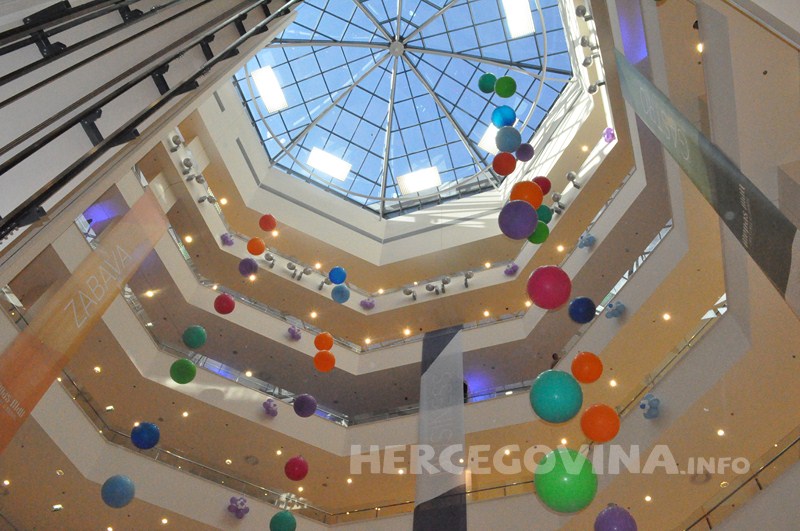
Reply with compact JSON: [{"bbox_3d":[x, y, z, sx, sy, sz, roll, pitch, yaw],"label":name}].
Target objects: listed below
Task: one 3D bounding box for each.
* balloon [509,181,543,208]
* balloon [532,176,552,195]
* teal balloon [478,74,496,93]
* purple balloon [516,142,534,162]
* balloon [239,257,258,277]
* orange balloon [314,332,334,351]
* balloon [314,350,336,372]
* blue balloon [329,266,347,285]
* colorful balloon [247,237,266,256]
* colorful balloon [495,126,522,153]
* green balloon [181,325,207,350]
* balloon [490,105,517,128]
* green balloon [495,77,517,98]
[{"bbox_3d":[3.070,-1.644,14.480,0.795,0.827,0.795,2,-56,3],"label":"balloon"},{"bbox_3d":[5.615,-3.157,23.732,0.733,0.733,0.733,2,-57,3],"label":"balloon"},{"bbox_3d":[3.502,-7.242,23.840,0.764,0.795,0.764,2,-56,3],"label":"teal balloon"},{"bbox_3d":[5.362,-4.841,25.700,0.747,0.747,0.747,2,-57,3],"label":"purple balloon"},{"bbox_3d":[-6.332,0.096,25.040,0.790,0.822,0.790,2,-56,3],"label":"balloon"},{"bbox_3d":[-2.932,2.952,23.107,0.734,0.734,0.734,2,-57,3],"label":"orange balloon"},{"bbox_3d":[-2.830,3.632,22.640,0.812,0.845,0.812,2,-56,3],"label":"balloon"},{"bbox_3d":[-2.819,0.464,27.280,0.811,0.843,0.811,2,-56,3],"label":"blue balloon"},{"bbox_3d":[-5.962,-0.786,24.870,0.739,0.739,0.739,2,-57,3],"label":"colorful balloon"},{"bbox_3d":[3.260,-3.754,17.920,0.778,0.809,0.778,2,-56,3],"label":"colorful balloon"},{"bbox_3d":[-6.641,2.313,19.398,0.748,0.748,0.748,2,-57,3],"label":"green balloon"},{"bbox_3d":[3.357,-4.785,19.280,0.788,0.820,0.788,2,-56,3],"label":"balloon"},{"bbox_3d":[3.728,-6.280,21.101,0.740,0.740,0.740,2,-57,3],"label":"green balloon"}]

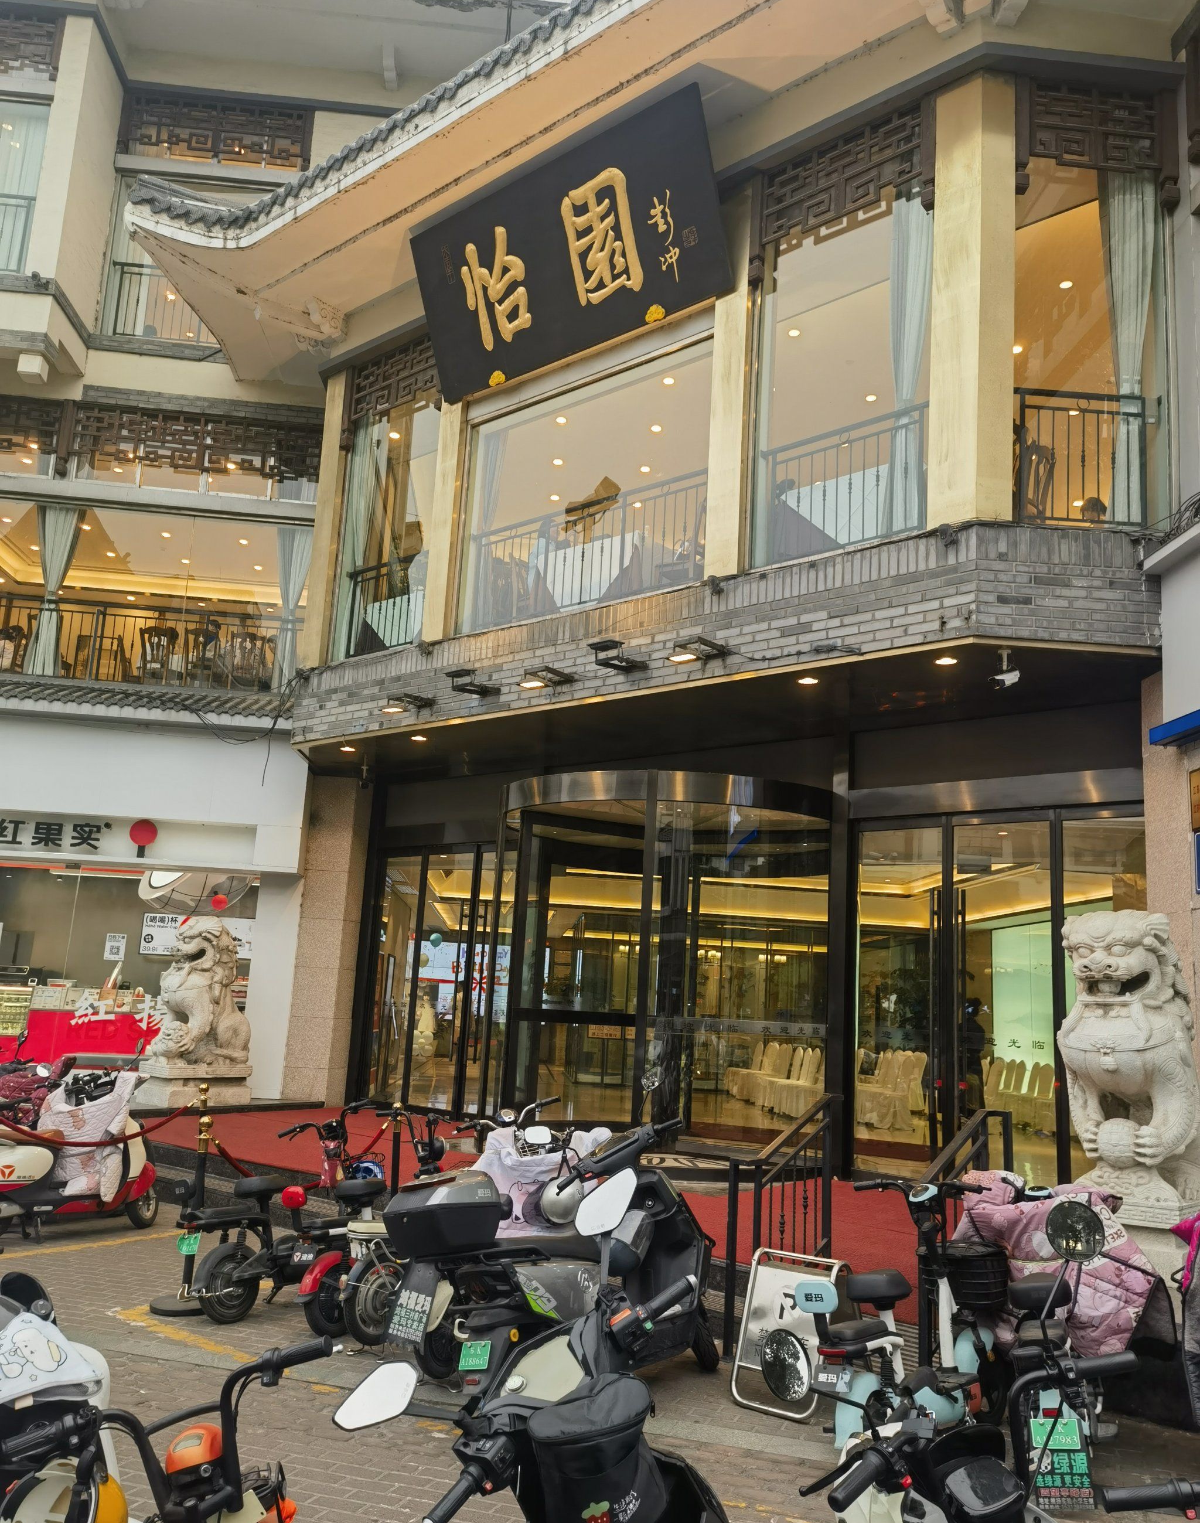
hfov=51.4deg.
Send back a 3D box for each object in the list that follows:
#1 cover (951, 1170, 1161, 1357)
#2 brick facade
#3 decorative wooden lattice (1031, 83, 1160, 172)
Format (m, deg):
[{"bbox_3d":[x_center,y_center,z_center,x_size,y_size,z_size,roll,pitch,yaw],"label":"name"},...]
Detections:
[{"bbox_3d":[1.907,2.112,5.195,0.800,0.700,0.450,-3,-12,29],"label":"cover"},{"bbox_3d":[0.050,-0.797,10.809,8.800,0.800,0.850,-6,-14,41],"label":"brick facade"},{"bbox_3d":[3.573,-4.564,8.980,0.950,0.640,0.070,3,-11,-1],"label":"decorative wooden lattice"}]

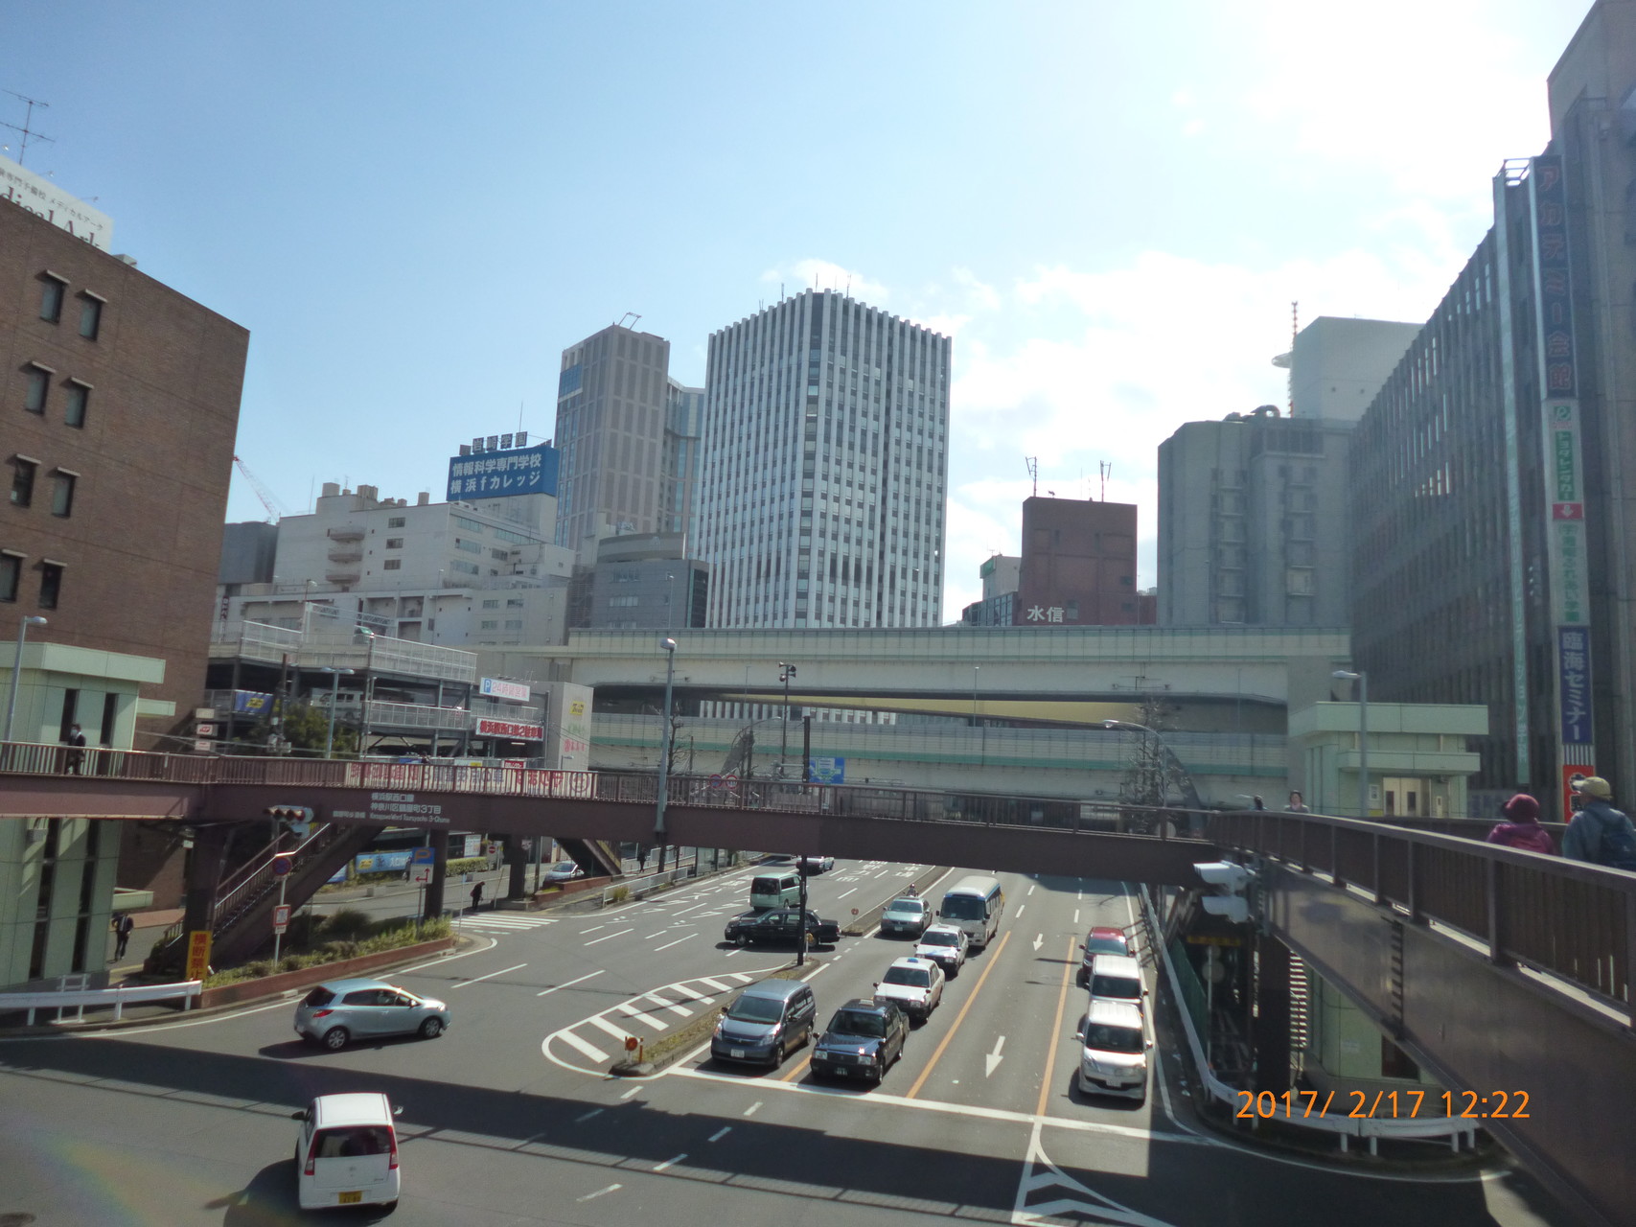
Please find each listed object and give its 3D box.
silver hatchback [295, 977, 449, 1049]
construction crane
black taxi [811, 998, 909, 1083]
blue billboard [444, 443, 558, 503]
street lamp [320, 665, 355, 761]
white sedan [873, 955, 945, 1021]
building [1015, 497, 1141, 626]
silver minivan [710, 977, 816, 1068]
[{"bbox_3d":[-11.458,10.332,29.656,1.695,1.475,3.885,-5,-11,44],"label":"silver hatchback"},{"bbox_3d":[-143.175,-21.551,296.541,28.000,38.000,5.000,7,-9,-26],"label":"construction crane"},{"bbox_3d":[1.211,11.353,30.373,1.695,1.520,4.680,1,-8,14],"label":"black taxi"},{"bbox_3d":[-57.169,-24.515,205.306,23.443,8.200,3.514,-2,-9,30],"label":"blue billboard"},{"bbox_3d":[-23.133,8.174,53.190,1.550,11.307,0.350,6,-9,-20],"label":"street lamp"},{"bbox_3d":[3.162,12.581,38.358,1.695,1.520,4.650,1,-8,14],"label":"white sedan"},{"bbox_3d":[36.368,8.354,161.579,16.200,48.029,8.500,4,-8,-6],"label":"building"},{"bbox_3d":[-1.387,11.221,31.383,1.695,1.830,4.500,1,-8,14],"label":"silver minivan"}]

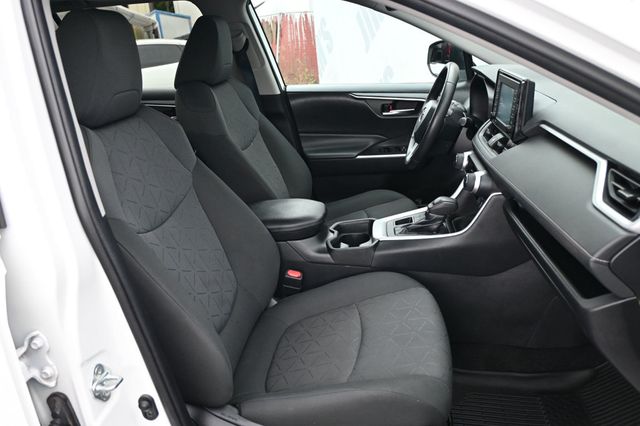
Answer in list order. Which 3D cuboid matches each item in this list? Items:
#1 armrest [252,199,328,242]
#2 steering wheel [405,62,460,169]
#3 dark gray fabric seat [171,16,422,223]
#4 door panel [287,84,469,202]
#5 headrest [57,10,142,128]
[{"bbox_3d":[-0.128,0.019,1.540,0.300,0.085,0.210,1,21,9],"label":"armrest"},{"bbox_3d":[0.376,-0.320,1.719,0.100,0.370,0.370,22,23,0],"label":"steering wheel"},{"bbox_3d":[-0.051,-0.193,1.834,0.820,0.990,0.540,1,21,9],"label":"dark gray fabric seat"},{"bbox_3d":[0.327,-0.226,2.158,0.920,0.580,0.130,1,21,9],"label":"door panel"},{"bbox_3d":[-0.490,-0.303,1.090,0.125,0.225,0.260,6,22,6],"label":"headrest"}]

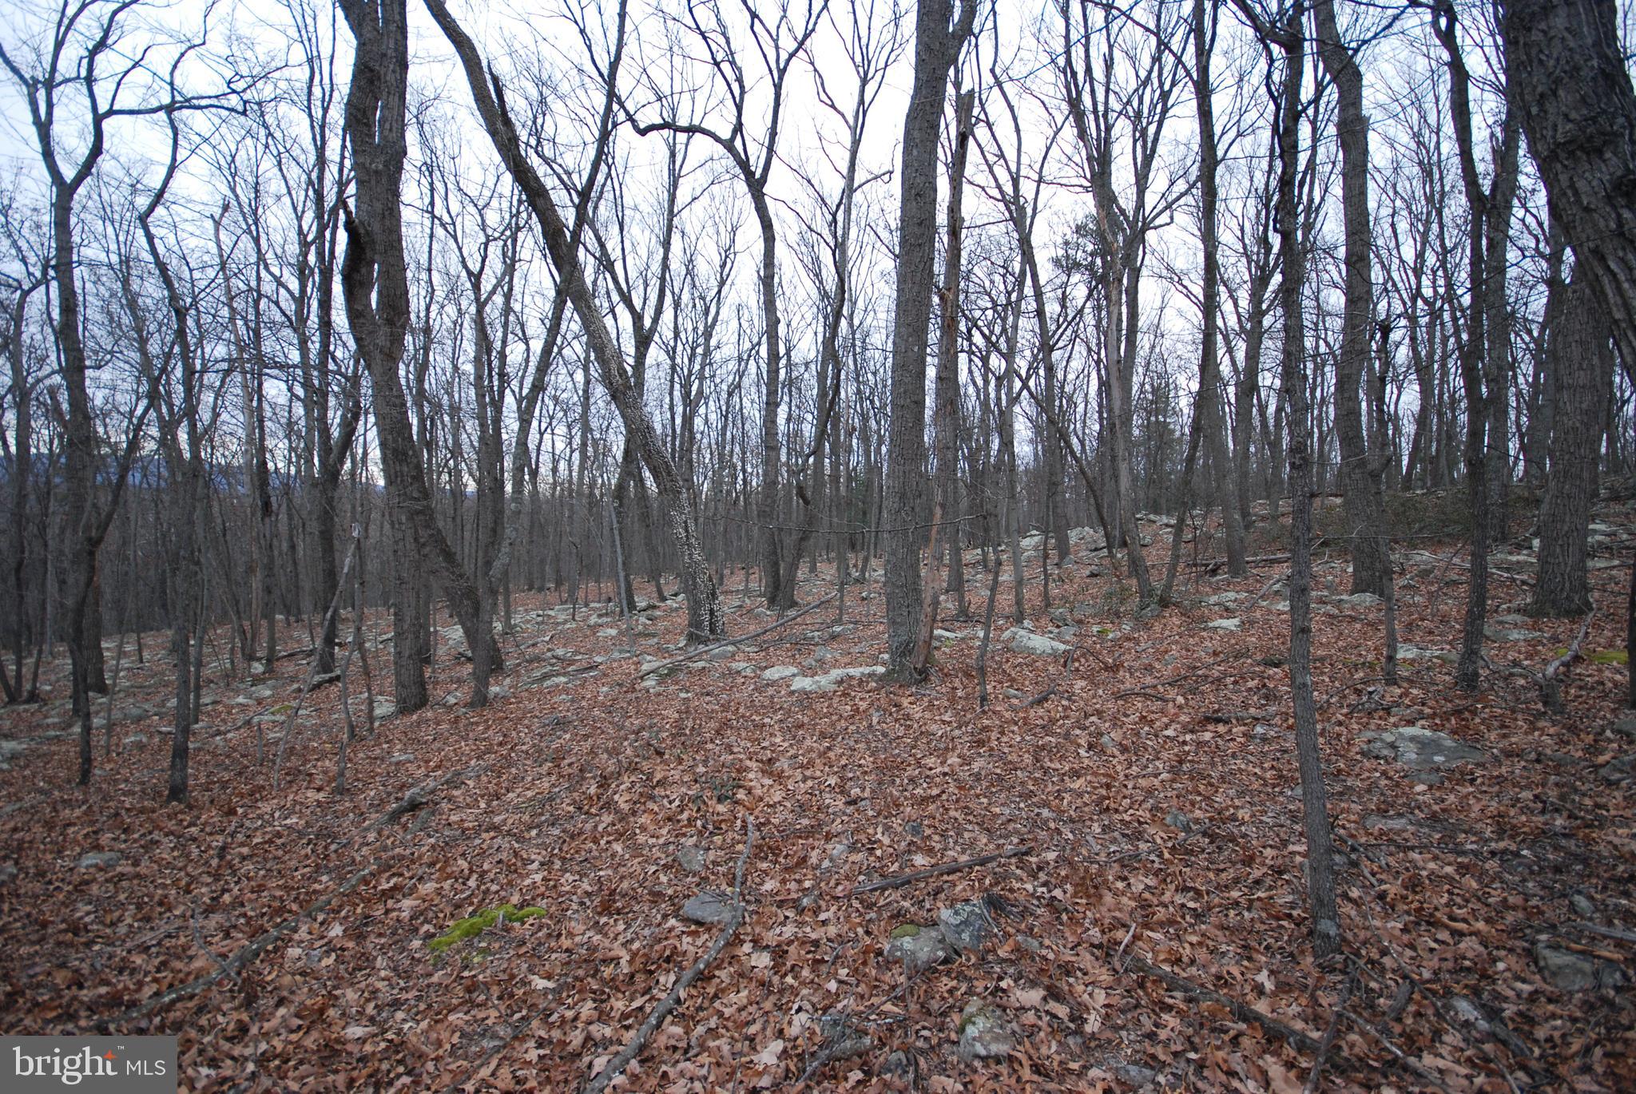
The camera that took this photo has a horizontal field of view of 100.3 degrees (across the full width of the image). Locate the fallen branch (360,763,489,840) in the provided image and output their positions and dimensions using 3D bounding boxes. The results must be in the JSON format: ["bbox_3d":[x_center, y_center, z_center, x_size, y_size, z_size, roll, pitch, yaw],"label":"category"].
[{"bbox_3d":[-2.526,1.638,4.471,0.140,0.100,1.067,-4,2,13],"label":"fallen branch"}]

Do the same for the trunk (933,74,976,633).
[{"bbox_3d":[2.023,-2.784,9.884,0.400,7.474,0.360,0,2,0],"label":"trunk"}]

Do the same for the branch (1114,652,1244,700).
[{"bbox_3d":[3.238,1.121,6.048,1.490,0.120,0.400,-5,2,-26],"label":"branch"}]

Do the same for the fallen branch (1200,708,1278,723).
[{"bbox_3d":[2.986,1.196,4.836,0.467,0.070,0.090,-4,2,12],"label":"fallen branch"}]

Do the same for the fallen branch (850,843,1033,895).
[{"bbox_3d":[0.575,1.446,3.075,0.888,0.050,0.050,-5,2,-17],"label":"fallen branch"}]

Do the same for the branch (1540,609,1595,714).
[{"bbox_3d":[5.055,0.777,4.606,0.340,0.630,0.270,-1,2,-45],"label":"branch"}]

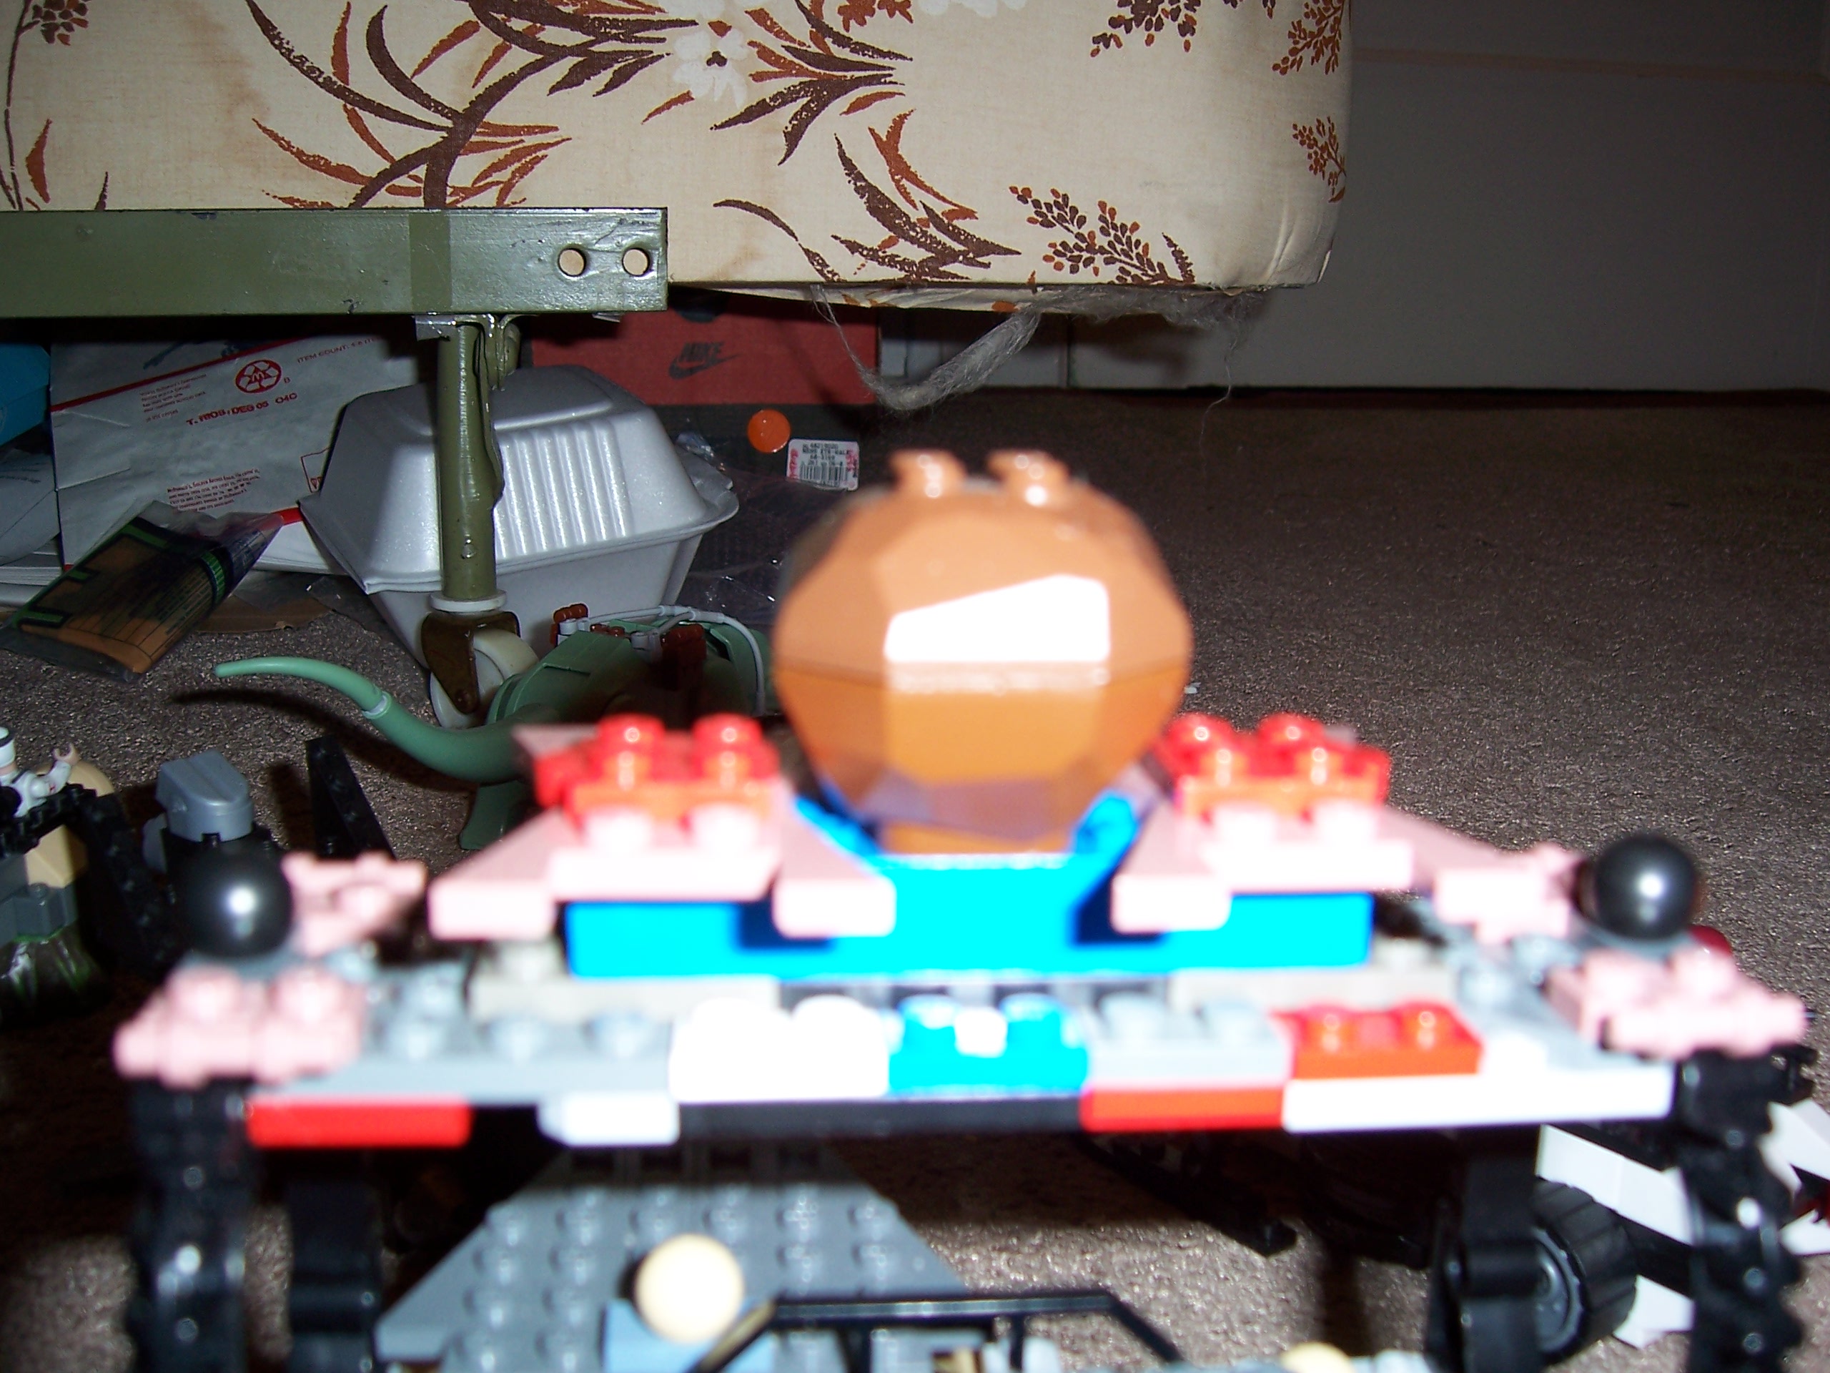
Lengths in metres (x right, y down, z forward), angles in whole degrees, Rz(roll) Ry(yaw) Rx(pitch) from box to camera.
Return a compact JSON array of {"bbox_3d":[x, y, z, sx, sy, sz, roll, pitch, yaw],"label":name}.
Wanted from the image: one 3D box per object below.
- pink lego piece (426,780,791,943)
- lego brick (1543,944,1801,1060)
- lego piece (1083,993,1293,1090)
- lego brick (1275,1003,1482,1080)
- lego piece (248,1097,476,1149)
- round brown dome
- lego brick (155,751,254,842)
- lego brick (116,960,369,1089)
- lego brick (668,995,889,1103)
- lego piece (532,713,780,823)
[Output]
[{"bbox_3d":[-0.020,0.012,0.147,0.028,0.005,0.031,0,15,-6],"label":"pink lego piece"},{"bbox_3d":[0.062,0.026,0.156,0.016,0.005,0.012,-1,12,-12],"label":"lego brick"},{"bbox_3d":[0.021,0.028,0.154,0.016,0.005,0.010,0,12,-6],"label":"lego piece"},{"bbox_3d":[0.037,0.028,0.154,0.016,0.005,0.008,0,15,-6],"label":"lego brick"},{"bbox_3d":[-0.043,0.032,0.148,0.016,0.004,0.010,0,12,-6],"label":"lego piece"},{"bbox_3d":[0.005,-0.002,0.155,0.032,0.032,0.032,2,15,0],"label":"round brown dome"},{"bbox_3d":[-0.135,0.021,0.362,0.016,0.009,0.022,-7,15,-34],"label":"lego brick"},{"bbox_3d":[-0.051,0.026,0.144,0.017,0.005,0.011,0,12,-6],"label":"lego brick"},{"bbox_3d":[-0.011,0.028,0.149,0.016,0.005,0.008,0,15,-6],"label":"lego brick"},{"bbox_3d":[-0.020,0.007,0.155,0.018,0.005,0.016,0,15,-6],"label":"lego piece"}]

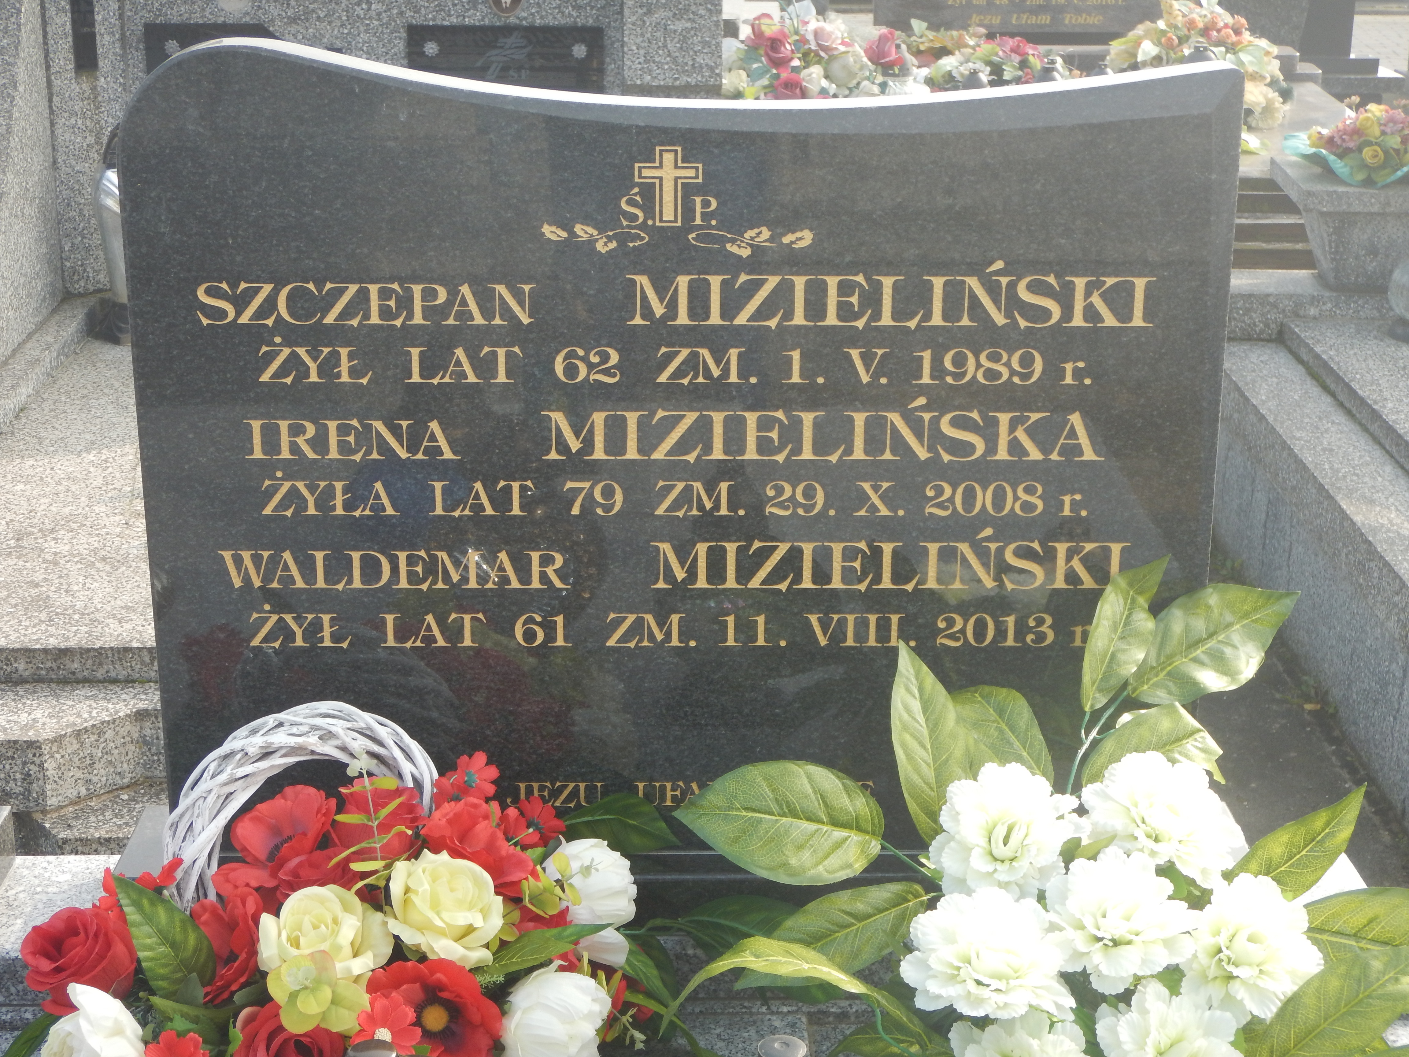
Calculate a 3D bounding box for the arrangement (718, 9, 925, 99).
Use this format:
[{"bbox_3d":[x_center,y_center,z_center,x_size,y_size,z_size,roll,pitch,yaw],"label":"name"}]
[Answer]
[{"bbox_3d":[0.277,-1.129,5.600,0.540,0.290,0.400,0,19,0],"label":"arrangement"}]

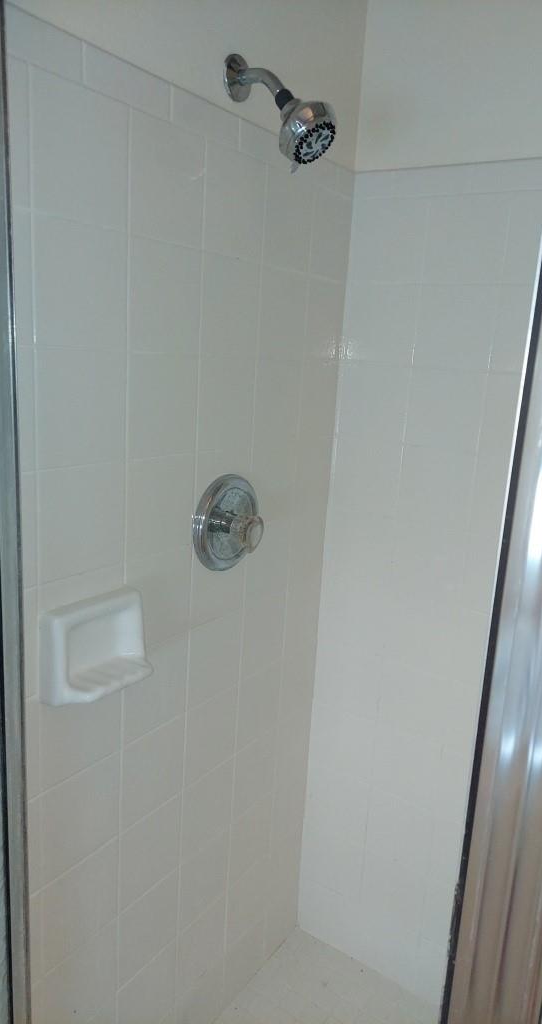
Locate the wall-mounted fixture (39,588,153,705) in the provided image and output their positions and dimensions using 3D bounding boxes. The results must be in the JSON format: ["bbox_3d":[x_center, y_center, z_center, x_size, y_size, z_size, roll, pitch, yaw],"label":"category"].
[{"bbox_3d":[-0.236,0.190,0.995,0.069,0.127,0.160,12,15,33],"label":"wall-mounted fixture"}]

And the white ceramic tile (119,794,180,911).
[{"bbox_3d":[-0.209,0.586,1.237,0.009,0.152,0.152,12,15,33],"label":"white ceramic tile"}]

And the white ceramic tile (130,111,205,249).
[{"bbox_3d":[-0.144,-0.458,0.994,0.009,0.151,0.151,12,15,33],"label":"white ceramic tile"}]

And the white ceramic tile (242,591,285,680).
[{"bbox_3d":[-0.016,0.242,1.410,0.009,0.151,0.151,12,15,33],"label":"white ceramic tile"}]

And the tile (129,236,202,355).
[{"bbox_3d":[-0.153,-0.309,1.026,0.009,0.150,0.149,12,15,34],"label":"tile"}]

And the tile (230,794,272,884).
[{"bbox_3d":[-0.043,0.689,1.511,0.009,0.151,0.151,12,15,33],"label":"tile"}]

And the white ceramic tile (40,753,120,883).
[{"bbox_3d":[-0.287,0.459,1.079,0.009,0.152,0.152,12,15,33],"label":"white ceramic tile"}]

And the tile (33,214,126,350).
[{"bbox_3d":[-0.241,-0.287,0.906,0.009,0.152,0.152,12,15,33],"label":"tile"}]

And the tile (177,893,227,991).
[{"bbox_3d":[-0.140,0.862,1.429,0.009,0.152,0.152,12,15,33],"label":"tile"}]

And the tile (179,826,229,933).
[{"bbox_3d":[-0.130,0.711,1.388,0.009,0.151,0.151,12,15,33],"label":"tile"}]

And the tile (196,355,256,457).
[{"bbox_3d":[-0.076,-0.183,1.189,0.009,0.152,0.152,12,15,33],"label":"tile"}]

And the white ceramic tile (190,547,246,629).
[{"bbox_3d":[-0.094,0.115,1.259,0.009,0.152,0.152,12,15,33],"label":"white ceramic tile"}]

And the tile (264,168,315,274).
[{"bbox_3d":[0.030,-0.505,1.245,0.009,0.152,0.152,12,15,33],"label":"tile"}]

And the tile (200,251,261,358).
[{"bbox_3d":[-0.067,-0.333,1.155,0.009,0.152,0.152,12,15,33],"label":"tile"}]

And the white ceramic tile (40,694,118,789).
[{"bbox_3d":[-0.278,0.310,1.045,0.009,0.152,0.152,12,15,33],"label":"white ceramic tile"}]

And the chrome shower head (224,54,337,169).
[{"bbox_3d":[0.018,-0.588,1.034,0.177,0.166,0.080,12,15,33],"label":"chrome shower head"}]

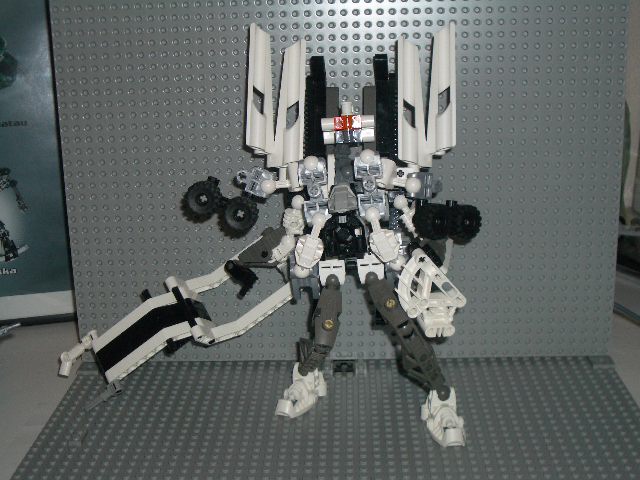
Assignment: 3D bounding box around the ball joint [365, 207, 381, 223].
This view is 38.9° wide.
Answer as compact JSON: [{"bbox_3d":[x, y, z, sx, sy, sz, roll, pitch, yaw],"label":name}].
[{"bbox_3d":[0.033,-0.016,0.562,0.009,0.009,0.009,-1,17,2],"label":"ball joint"}]

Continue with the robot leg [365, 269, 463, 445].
[{"bbox_3d":[0.058,0.070,0.558,0.057,0.097,0.052,-3,17,-4],"label":"robot leg"}]

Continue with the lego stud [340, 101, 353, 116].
[{"bbox_3d":[0.016,-0.080,0.553,0.007,0.009,0.007,-1,17,2],"label":"lego stud"}]

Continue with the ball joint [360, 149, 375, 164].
[{"bbox_3d":[0.029,-0.051,0.561,0.009,0.009,0.009,-1,16,2],"label":"ball joint"}]

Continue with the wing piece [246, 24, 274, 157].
[{"bbox_3d":[-0.037,-0.095,0.576,0.015,0.082,0.013,1,6,2],"label":"wing piece"}]

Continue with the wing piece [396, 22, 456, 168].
[{"bbox_3d":[0.068,-0.092,0.576,0.039,0.093,0.018,2,5,1],"label":"wing piece"}]

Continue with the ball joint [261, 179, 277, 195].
[{"bbox_3d":[-0.033,-0.034,0.580,0.009,0.009,0.009,-1,16,2],"label":"ball joint"}]

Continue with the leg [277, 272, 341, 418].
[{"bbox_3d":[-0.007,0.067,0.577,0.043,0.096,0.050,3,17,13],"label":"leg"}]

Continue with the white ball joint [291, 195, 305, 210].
[{"bbox_3d":[-0.014,-0.024,0.585,0.009,0.009,0.009,-1,16,2],"label":"white ball joint"}]

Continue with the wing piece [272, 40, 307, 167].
[{"bbox_3d":[-0.018,-0.087,0.578,0.017,0.082,0.013,5,6,0],"label":"wing piece"}]

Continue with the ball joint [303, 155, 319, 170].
[{"bbox_3d":[-0.005,-0.048,0.562,0.009,0.009,0.009,-1,17,2],"label":"ball joint"}]

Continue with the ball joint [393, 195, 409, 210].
[{"bbox_3d":[0.052,-0.024,0.580,0.009,0.009,0.009,-1,16,2],"label":"ball joint"}]

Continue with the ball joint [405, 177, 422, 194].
[{"bbox_3d":[0.058,-0.033,0.556,0.009,0.009,0.009,-1,17,2],"label":"ball joint"}]

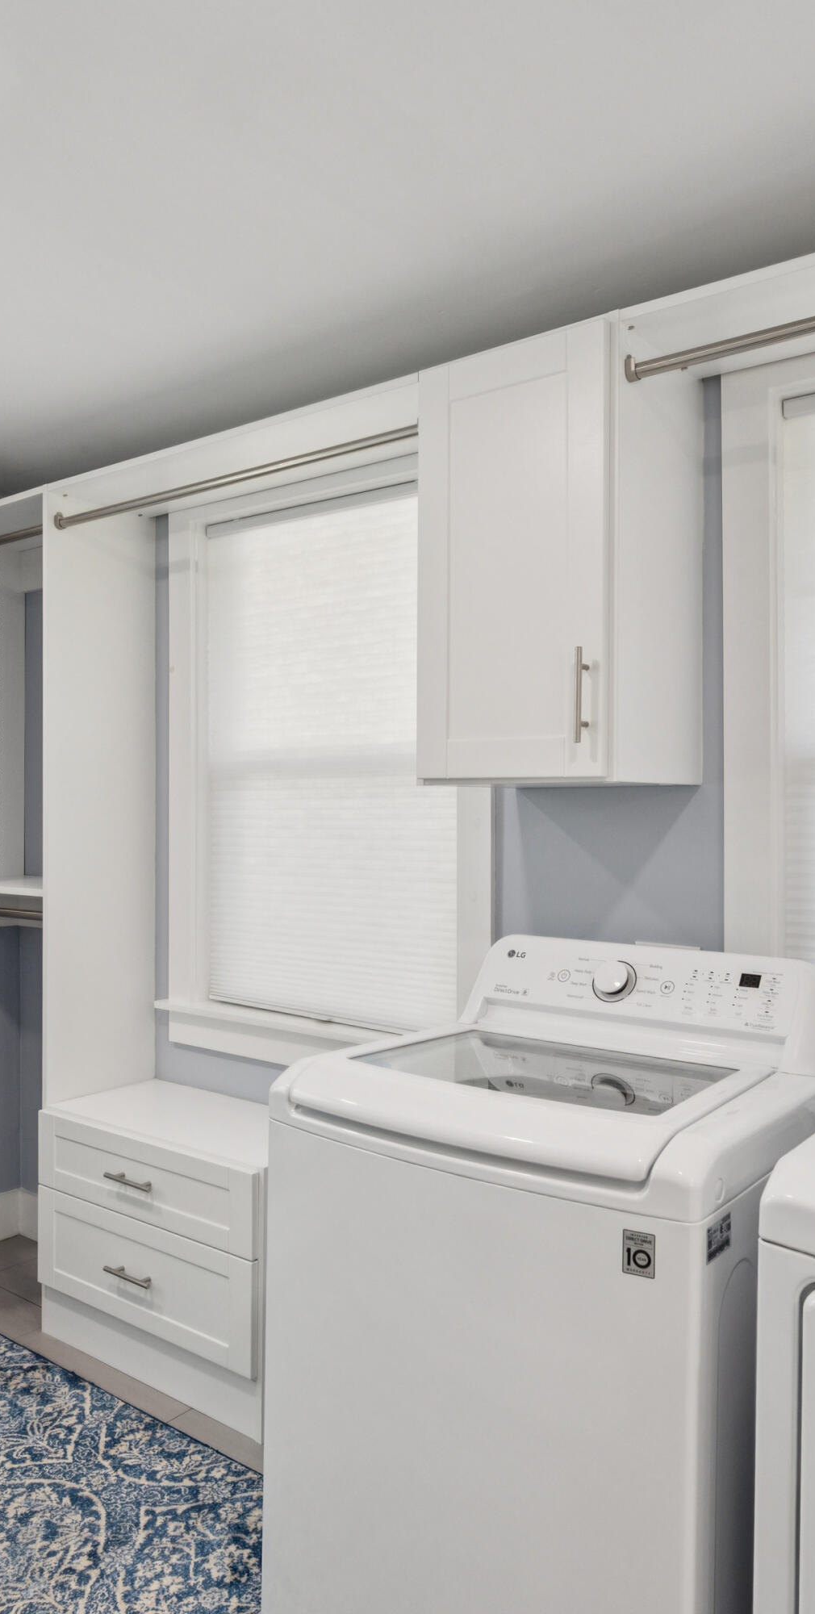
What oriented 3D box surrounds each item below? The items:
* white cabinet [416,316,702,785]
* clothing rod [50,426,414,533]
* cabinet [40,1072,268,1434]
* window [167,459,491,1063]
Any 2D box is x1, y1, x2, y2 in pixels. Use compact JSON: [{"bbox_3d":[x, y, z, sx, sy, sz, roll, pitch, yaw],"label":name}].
[{"bbox_3d":[0.289,-0.432,2.034,0.408,0.784,0.385,0,0,37],"label":"white cabinet"},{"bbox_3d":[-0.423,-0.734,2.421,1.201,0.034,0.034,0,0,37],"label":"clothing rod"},{"bbox_3d":[-0.525,1.065,2.659,0.803,0.594,0.385,0,0,37],"label":"cabinet"},{"bbox_3d":[-0.228,-0.087,2.685,1.080,1.491,0.100,0,0,37],"label":"window"}]

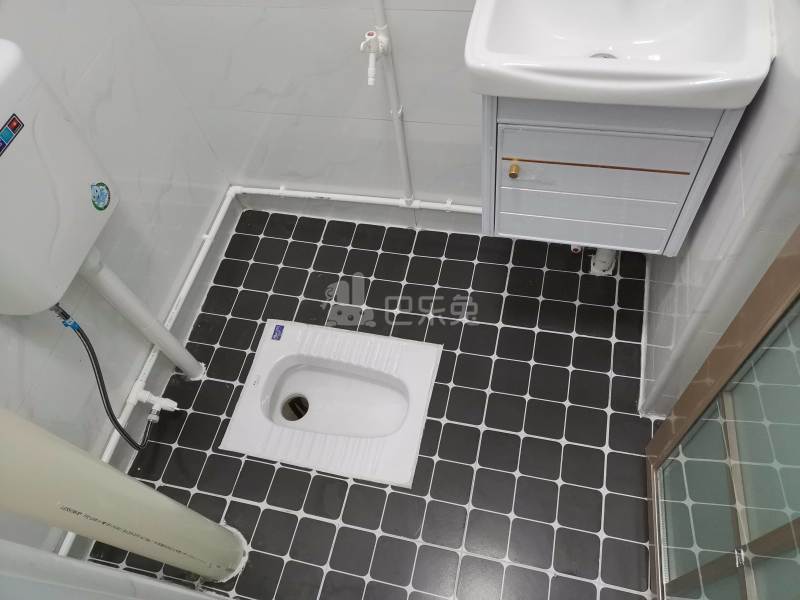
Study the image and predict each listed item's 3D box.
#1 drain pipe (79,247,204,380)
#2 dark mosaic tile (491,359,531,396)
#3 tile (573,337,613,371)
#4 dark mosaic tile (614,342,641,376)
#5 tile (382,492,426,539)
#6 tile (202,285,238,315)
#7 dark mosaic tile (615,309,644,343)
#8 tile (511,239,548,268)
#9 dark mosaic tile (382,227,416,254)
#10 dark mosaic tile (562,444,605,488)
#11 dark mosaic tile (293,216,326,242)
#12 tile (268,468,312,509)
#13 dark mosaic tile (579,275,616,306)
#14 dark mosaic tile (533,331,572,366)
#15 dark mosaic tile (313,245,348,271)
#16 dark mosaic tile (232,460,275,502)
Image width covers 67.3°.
[{"bbox_3d":[-0.633,0.057,1.496,0.052,0.560,0.052,8,61,14],"label":"drain pipe"},{"bbox_3d":[0.293,0.205,1.590,0.096,0.008,0.096,7,61,14],"label":"dark mosaic tile"},{"bbox_3d":[0.508,0.145,1.591,0.096,0.008,0.096,7,61,14],"label":"tile"},{"bbox_3d":[0.593,0.156,1.570,0.071,0.008,0.096,7,61,14],"label":"dark mosaic tile"},{"bbox_3d":[0.010,0.521,1.447,0.097,0.010,0.097,7,60,14],"label":"tile"},{"bbox_3d":[-0.553,0.002,1.852,0.096,0.008,0.096,7,61,14],"label":"tile"},{"bbox_3d":[0.621,0.073,1.624,0.072,0.010,0.097,7,60,14],"label":"dark mosaic tile"},{"bbox_3d":[0.389,-0.135,1.800,0.096,0.010,0.096,7,61,14],"label":"tile"},{"bbox_3d":[-0.002,-0.183,1.873,0.095,0.010,0.090,8,61,14],"label":"dark mosaic tile"},{"bbox_3d":[0.441,0.401,1.449,0.095,0.010,0.095,8,61,14],"label":"dark mosaic tile"},{"bbox_3d":[-0.293,-0.225,1.968,0.096,0.010,0.096,7,61,14],"label":"dark mosaic tile"},{"bbox_3d":[-0.280,0.478,1.519,0.096,0.008,0.096,8,61,14],"label":"tile"},{"bbox_3d":[0.555,-0.025,1.686,0.095,0.010,0.095,8,61,14],"label":"dark mosaic tile"},{"bbox_3d":[0.416,0.134,1.620,0.097,0.010,0.097,7,60,14],"label":"dark mosaic tile"},{"bbox_3d":[-0.213,-0.126,1.875,0.096,0.008,0.096,8,61,14],"label":"dark mosaic tile"},{"bbox_3d":[-0.375,0.469,1.539,0.096,0.009,0.096,8,60,14],"label":"dark mosaic tile"}]

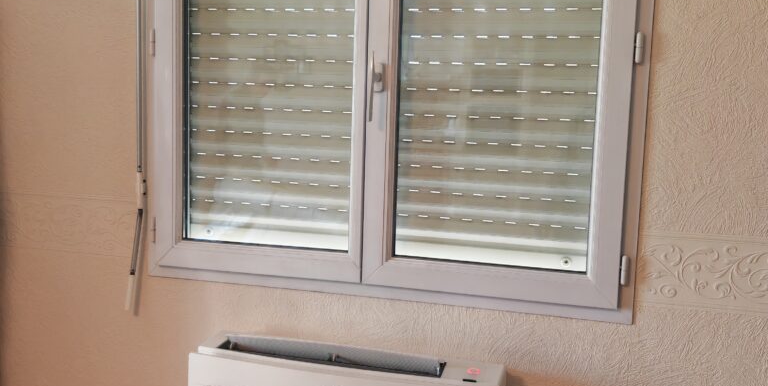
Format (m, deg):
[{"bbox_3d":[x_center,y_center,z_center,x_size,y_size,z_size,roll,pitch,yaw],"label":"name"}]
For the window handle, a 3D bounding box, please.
[{"bbox_3d":[-0.019,-0.250,1.884,0.032,0.163,0.060,4,7,16],"label":"window handle"}]

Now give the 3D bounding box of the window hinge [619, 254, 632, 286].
[{"bbox_3d":[0.549,0.175,1.814,0.020,0.070,0.022,4,7,16],"label":"window hinge"}]

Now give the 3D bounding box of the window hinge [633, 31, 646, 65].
[{"bbox_3d":[0.565,-0.320,1.756,0.020,0.070,0.022,4,7,16],"label":"window hinge"}]

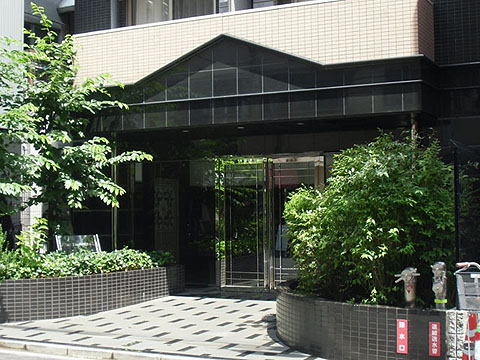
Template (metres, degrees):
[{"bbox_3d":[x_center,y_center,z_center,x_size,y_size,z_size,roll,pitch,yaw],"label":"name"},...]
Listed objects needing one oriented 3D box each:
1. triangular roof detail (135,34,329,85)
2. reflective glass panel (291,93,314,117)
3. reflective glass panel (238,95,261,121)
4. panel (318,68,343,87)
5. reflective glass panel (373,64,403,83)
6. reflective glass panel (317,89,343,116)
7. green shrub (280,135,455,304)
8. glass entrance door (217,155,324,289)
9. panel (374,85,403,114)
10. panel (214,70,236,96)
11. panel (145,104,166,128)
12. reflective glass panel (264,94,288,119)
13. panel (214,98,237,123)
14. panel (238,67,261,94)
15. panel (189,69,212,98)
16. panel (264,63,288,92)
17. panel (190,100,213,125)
[{"bbox_3d":[-0.216,-1.866,9.822,3.081,0.621,0.220,-2,-2,23],"label":"triangular roof detail"},{"bbox_3d":[0.884,-1.065,9.210,0.376,0.392,0.050,-2,-3,23],"label":"reflective glass panel"},{"bbox_3d":[0.155,-1.052,9.583,0.390,0.388,0.040,-2,-2,23],"label":"reflective glass panel"},{"bbox_3d":[1.256,-1.429,9.130,0.390,0.256,0.040,-2,-2,23],"label":"panel"},{"bbox_3d":[1.982,-1.448,8.750,0.392,0.268,0.050,-2,-3,23],"label":"reflective glass panel"},{"bbox_3d":[1.260,-1.083,9.117,0.390,0.388,0.040,-2,-2,23],"label":"reflective glass panel"},{"bbox_3d":[1.475,0.409,7.417,1.850,1.860,1.750,-2,-3,23],"label":"green shrub"},{"bbox_3d":[0.502,0.740,11.296,1.987,2.280,0.120,-2,-3,23],"label":"glass entrance door"},{"bbox_3d":[1.998,-1.104,8.807,0.390,0.388,0.040,-2,-2,23],"label":"panel"},{"bbox_3d":[-0.220,-1.457,9.752,0.390,0.396,0.040,-2,-2,23],"label":"panel"},{"bbox_3d":[-1.320,-0.998,10.187,0.395,0.370,0.030,-2,-3,23],"label":"panel"},{"bbox_3d":[0.519,-1.055,9.369,0.380,0.392,0.050,-2,-3,23],"label":"reflective glass panel"},{"bbox_3d":[-0.214,-1.041,9.738,0.390,0.388,0.040,-2,-2,23],"label":"panel"},{"bbox_3d":[0.148,-1.466,9.579,0.395,0.400,0.030,-2,-3,23],"label":"panel"},{"bbox_3d":[-0.588,-1.445,9.892,0.395,0.400,0.030,-2,-3,23],"label":"panel"},{"bbox_3d":[0.518,-1.480,9.388,0.384,0.412,0.050,-2,-3,23],"label":"panel"},{"bbox_3d":[-0.584,-1.019,9.873,0.395,0.370,0.030,-2,-3,23],"label":"panel"}]

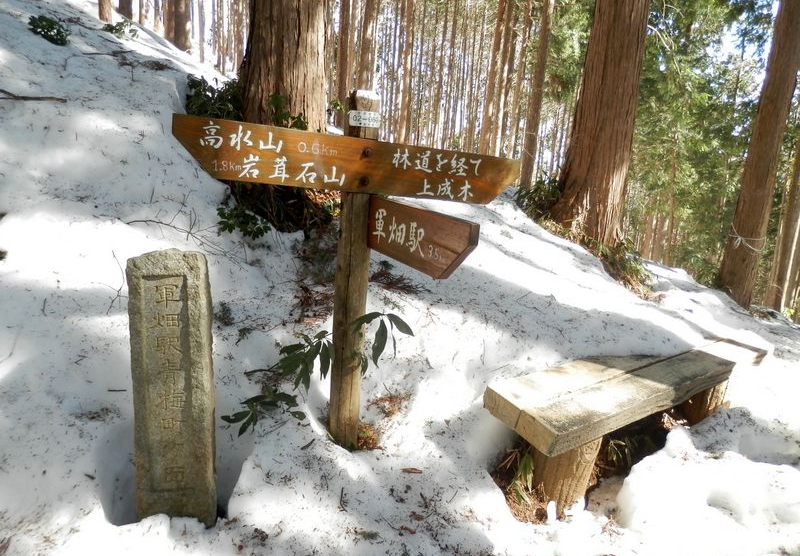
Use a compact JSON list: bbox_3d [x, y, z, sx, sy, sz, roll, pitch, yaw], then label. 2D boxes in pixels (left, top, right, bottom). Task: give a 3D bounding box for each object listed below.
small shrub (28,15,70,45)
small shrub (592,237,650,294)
[{"bbox_3d":[-4.246,-3.011,7.000,0.480,0.310,0.420,-3,13,-30],"label":"small shrub"},{"bbox_3d":[1.725,-0.097,4.500,0.420,0.390,0.380,8,12,20],"label":"small shrub"}]

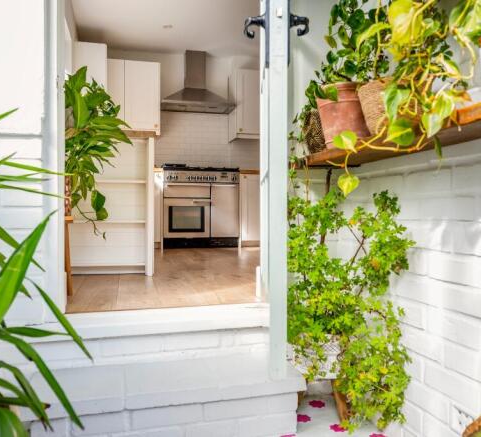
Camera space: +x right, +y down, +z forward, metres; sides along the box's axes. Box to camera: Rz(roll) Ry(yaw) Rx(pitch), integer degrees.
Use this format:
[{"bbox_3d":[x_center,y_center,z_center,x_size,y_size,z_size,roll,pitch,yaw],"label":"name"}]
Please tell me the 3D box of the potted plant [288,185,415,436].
[{"bbox_3d":[0.335,0.260,1.460,0.390,0.750,0.350,0,0,-13],"label":"potted plant"}]

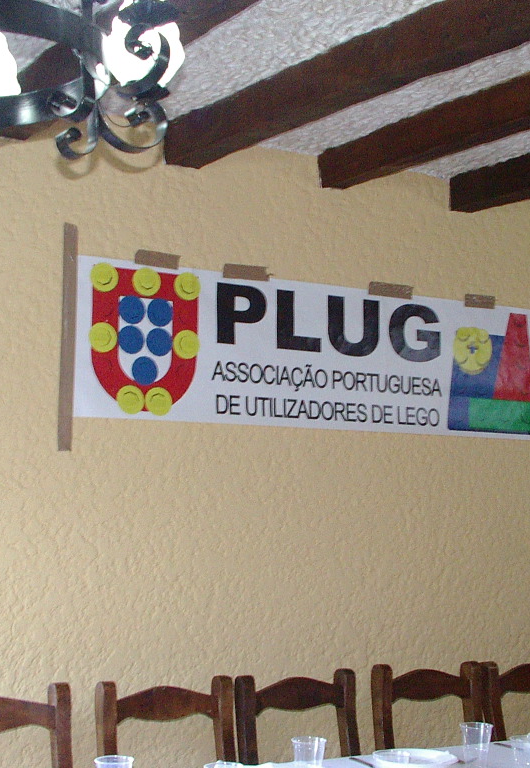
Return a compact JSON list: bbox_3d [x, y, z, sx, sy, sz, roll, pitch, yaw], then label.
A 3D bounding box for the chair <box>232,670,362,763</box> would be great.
[{"bbox_3d":[0.206,1.309,3.915,0.430,0.905,0.450,5,-6,-36],"label":"chair"}]

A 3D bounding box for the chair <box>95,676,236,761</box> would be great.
[{"bbox_3d":[-0.199,1.280,3.663,0.430,0.905,0.450,3,-6,-27],"label":"chair"}]

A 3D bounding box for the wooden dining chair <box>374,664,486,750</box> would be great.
[{"bbox_3d":[0.610,1.338,4.166,0.430,0.905,0.450,4,-6,-28],"label":"wooden dining chair"}]

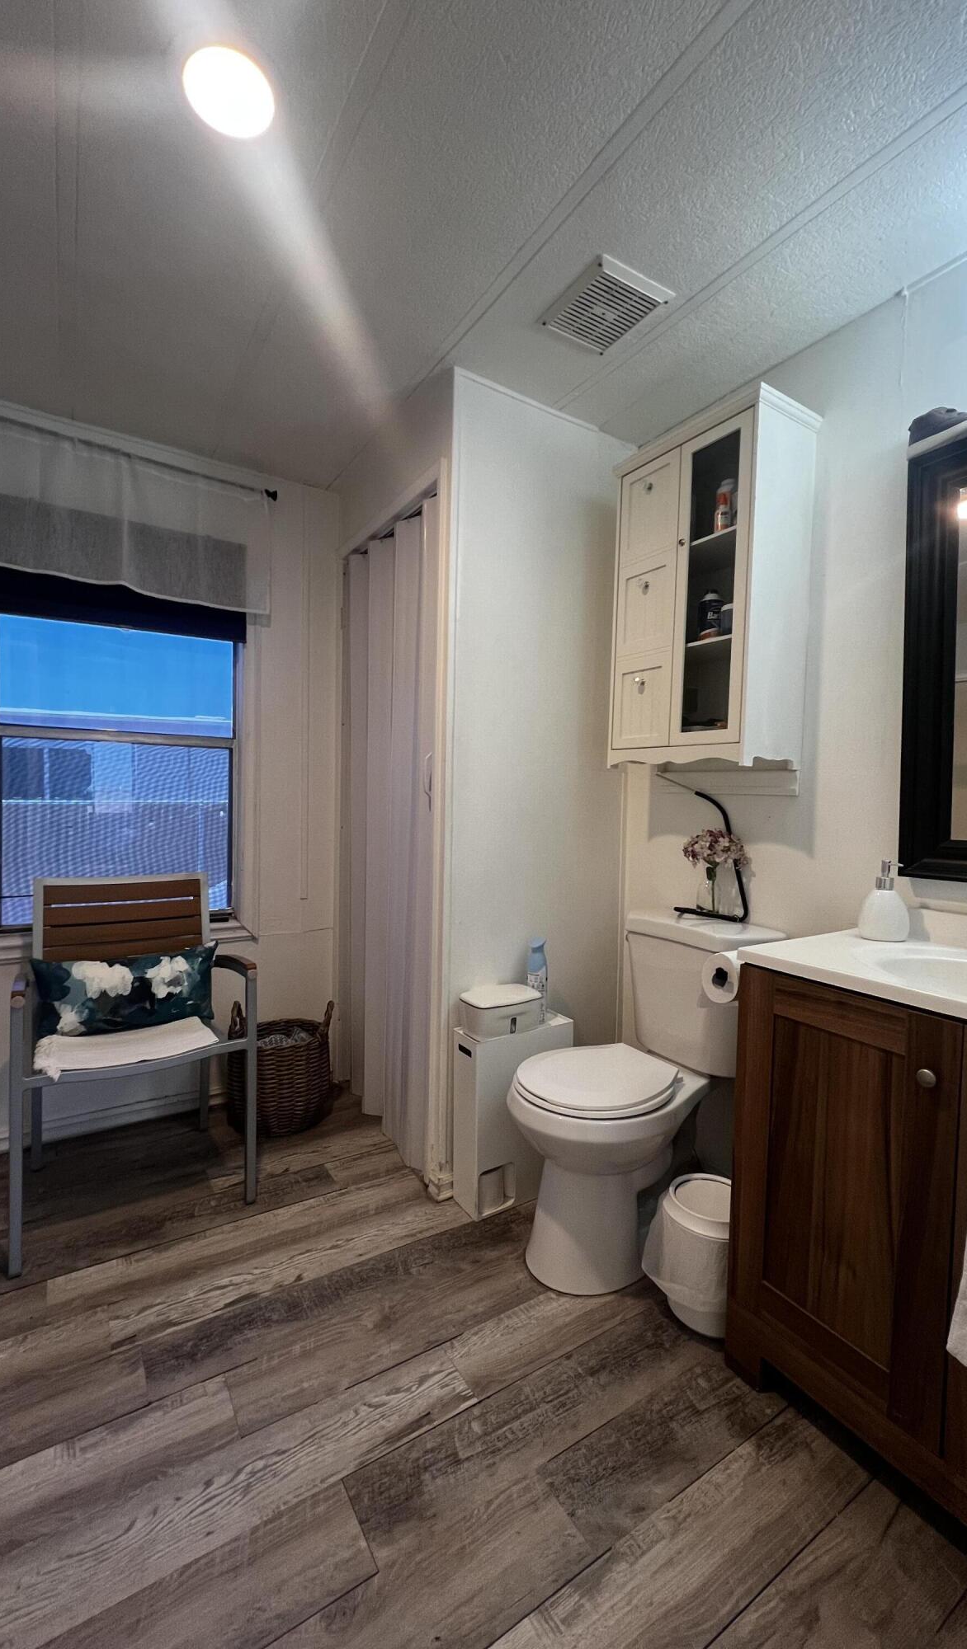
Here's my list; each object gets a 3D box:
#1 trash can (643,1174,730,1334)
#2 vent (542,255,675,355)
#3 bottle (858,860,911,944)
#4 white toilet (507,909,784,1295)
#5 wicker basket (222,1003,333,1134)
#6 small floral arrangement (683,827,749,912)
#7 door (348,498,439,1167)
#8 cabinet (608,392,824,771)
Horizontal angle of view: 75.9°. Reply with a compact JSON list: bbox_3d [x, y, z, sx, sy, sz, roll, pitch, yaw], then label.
[{"bbox_3d":[0.522,0.982,1.434,0.210,0.255,0.210,1,2,0],"label":"trash can"},{"bbox_3d":[0.284,-1.214,1.468,0.215,0.030,0.234,0,3,-34],"label":"vent"},{"bbox_3d":[0.895,0.170,1.380,0.088,0.170,0.082,1,2,-19],"label":"bottle"},{"bbox_3d":[0.376,0.687,1.635,0.664,0.820,0.416,0,3,-34],"label":"white toilet"},{"bbox_3d":[-0.730,0.845,2.251,0.375,0.400,0.370,0,3,-32],"label":"wicker basket"},{"bbox_3d":[0.624,0.119,1.676,0.150,0.230,0.175,0,3,-34],"label":"small floral arrangement"},{"bbox_3d":[-0.343,0.019,2.165,0.075,2.056,0.797,0,3,-32],"label":"door"},{"bbox_3d":[0.598,-0.587,1.684,0.260,0.878,0.462,0,3,-34],"label":"cabinet"}]

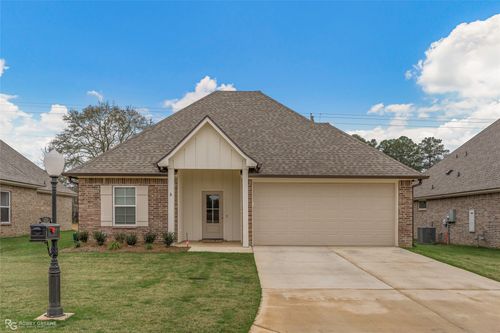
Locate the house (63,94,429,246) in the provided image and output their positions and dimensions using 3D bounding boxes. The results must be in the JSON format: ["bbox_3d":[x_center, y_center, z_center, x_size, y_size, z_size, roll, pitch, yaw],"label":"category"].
[{"bbox_3d":[-0.300,-0.200,18.700,13.600,7.300,14.200,0,-4,-1],"label":"house"}]

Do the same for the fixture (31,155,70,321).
[{"bbox_3d":[-2.980,1.030,5.680,0.480,2.580,0.580,0,-4,-1],"label":"fixture"}]

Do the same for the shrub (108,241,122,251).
[{"bbox_3d":[-4.770,2.800,13.300,0.480,0.360,0.470,0,-4,-1],"label":"shrub"}]

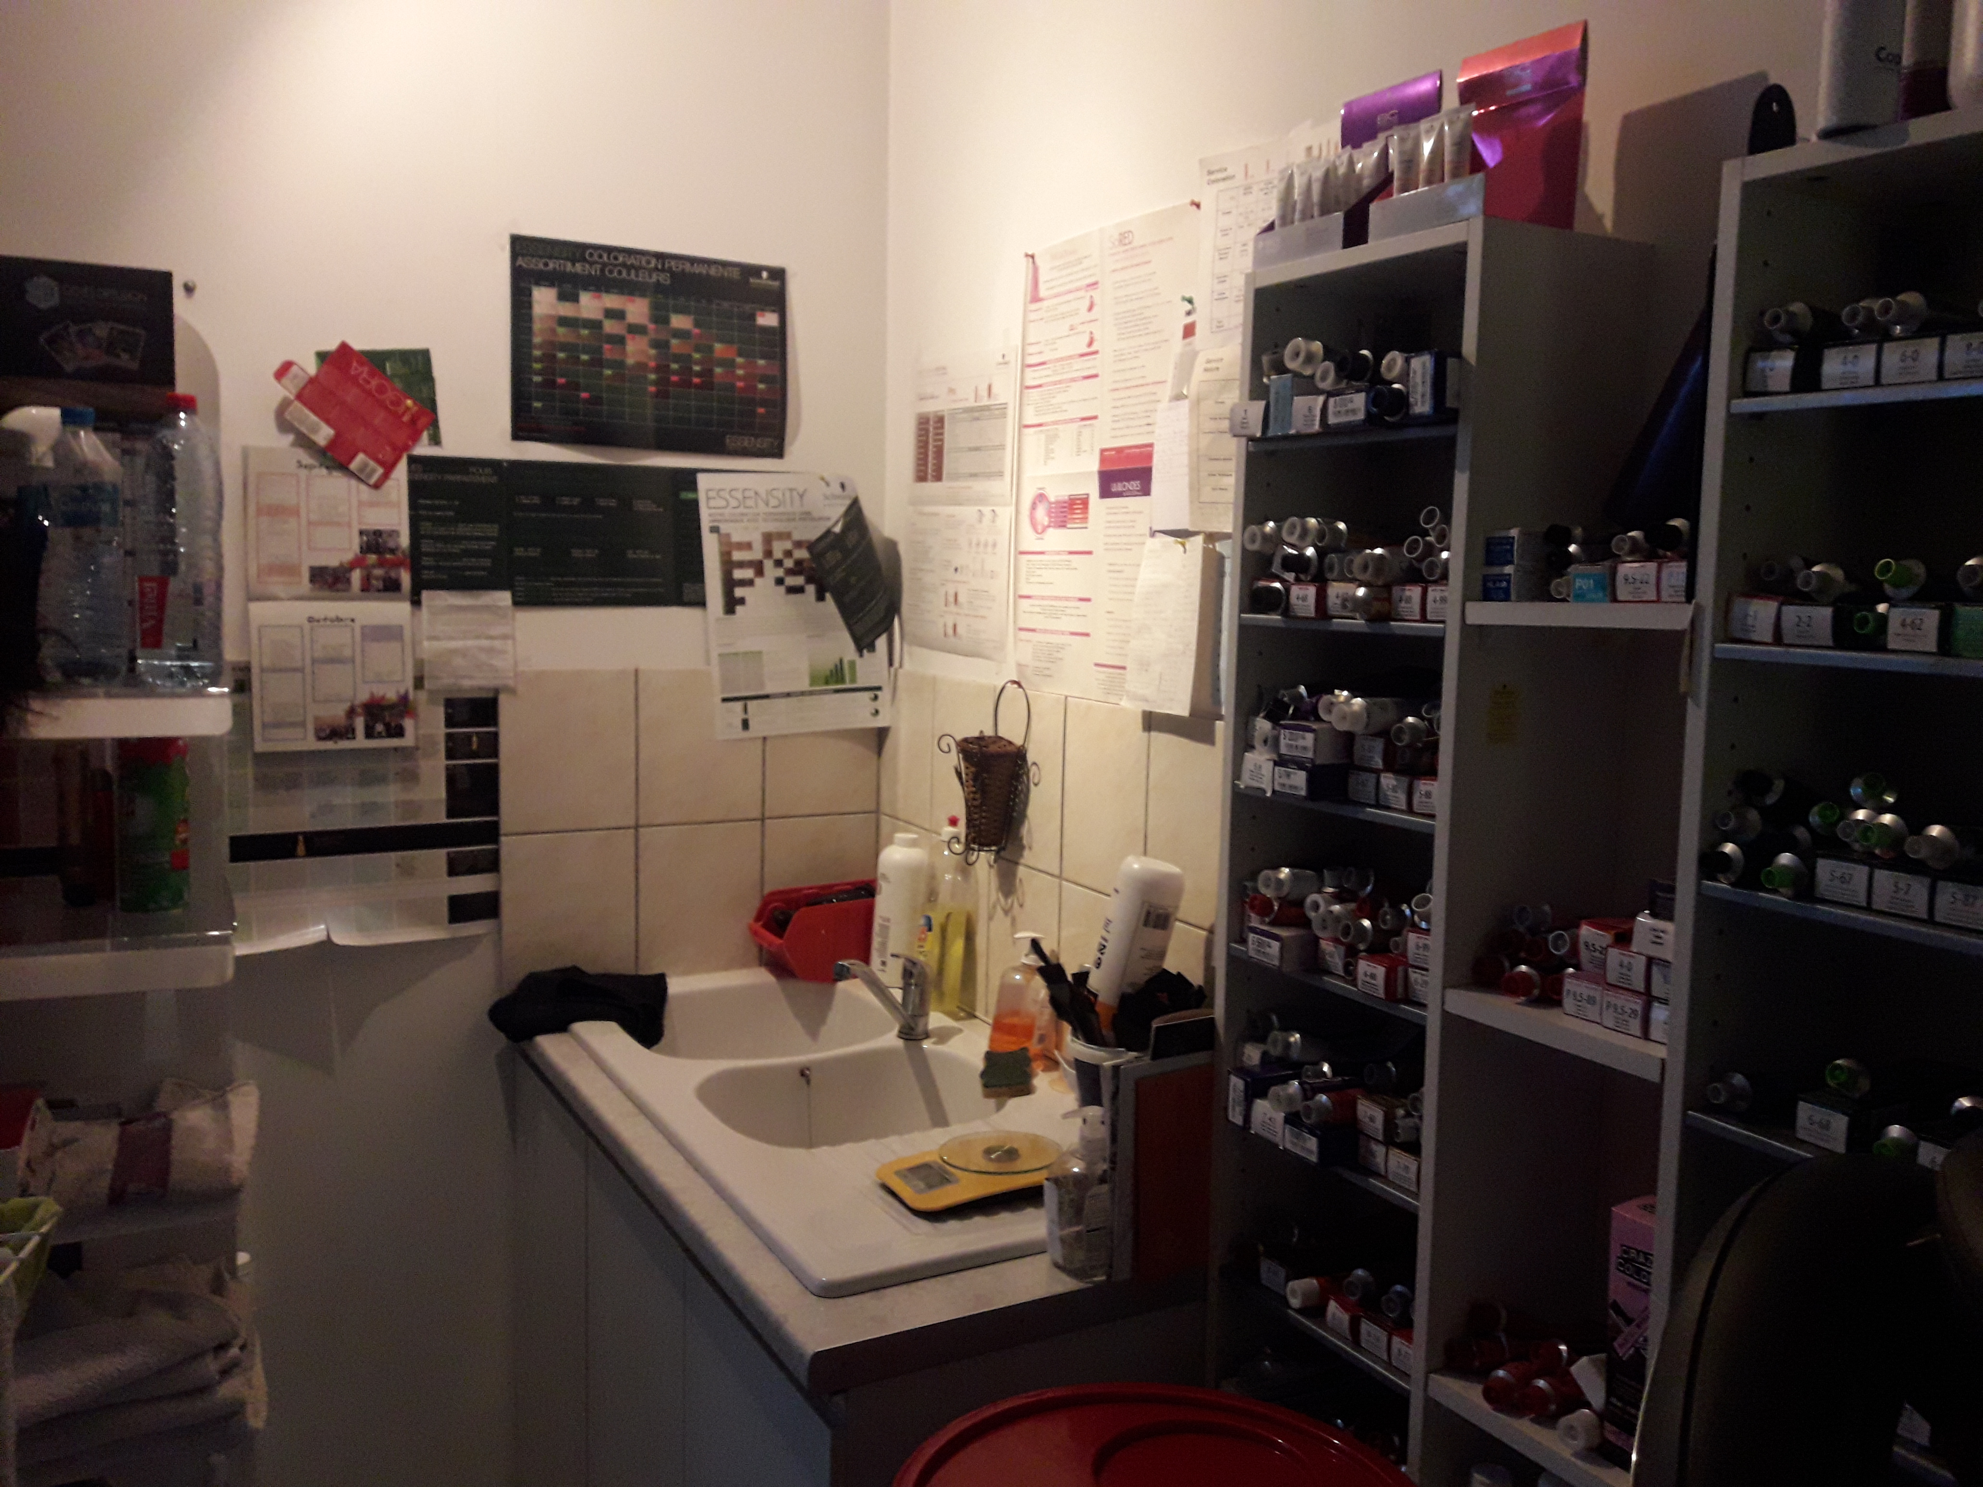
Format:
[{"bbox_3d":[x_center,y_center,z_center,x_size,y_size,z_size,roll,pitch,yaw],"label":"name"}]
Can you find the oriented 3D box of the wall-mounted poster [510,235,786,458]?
[{"bbox_3d":[-0.506,-0.591,2.417,0.420,0.295,0.018,-2,7,-27],"label":"wall-mounted poster"}]

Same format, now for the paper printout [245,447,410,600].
[{"bbox_3d":[-0.923,-0.304,2.241,0.212,0.205,0.008,-2,7,-27],"label":"paper printout"}]

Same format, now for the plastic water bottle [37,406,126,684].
[{"bbox_3d":[-1.042,-0.225,1.825,0.085,0.308,0.085,-2,7,-27],"label":"plastic water bottle"}]

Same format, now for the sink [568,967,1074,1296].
[{"bbox_3d":[-0.206,0.516,2.063,0.521,0.186,1.137,-2,7,-27],"label":"sink"}]

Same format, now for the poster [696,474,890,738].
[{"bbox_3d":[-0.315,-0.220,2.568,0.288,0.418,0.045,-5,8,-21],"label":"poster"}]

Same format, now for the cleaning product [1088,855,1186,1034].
[{"bbox_3d":[0.159,0.244,1.847,0.065,0.225,0.075,13,7,4],"label":"cleaning product"}]

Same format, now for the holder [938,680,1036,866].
[{"bbox_3d":[-0.024,0.038,2.236,0.120,0.255,0.165,-2,7,-27],"label":"holder"}]

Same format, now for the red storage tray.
[{"bbox_3d":[-0.257,0.304,2.572,0.230,0.132,0.147,-2,7,-27],"label":"red storage tray"}]

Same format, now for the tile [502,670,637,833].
[{"bbox_3d":[-0.640,0.009,2.432,0.203,0.242,0.010,-2,7,-27],"label":"tile"}]

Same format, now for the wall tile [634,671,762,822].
[{"bbox_3d":[-0.458,0.004,2.526,0.203,0.242,0.010,-2,7,-27],"label":"wall tile"}]

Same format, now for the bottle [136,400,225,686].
[{"bbox_3d":[-0.911,-0.226,1.793,0.084,0.322,0.084,-2,7,-27],"label":"bottle"}]

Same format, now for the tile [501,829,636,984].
[{"bbox_3d":[-0.646,0.255,2.458,0.203,0.246,0.010,-2,7,-27],"label":"tile"}]

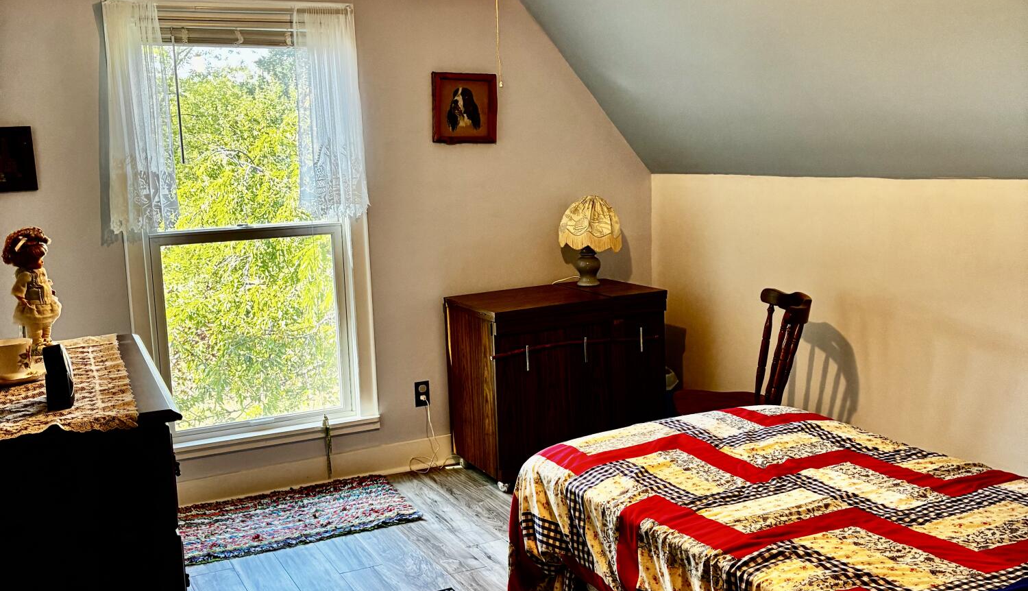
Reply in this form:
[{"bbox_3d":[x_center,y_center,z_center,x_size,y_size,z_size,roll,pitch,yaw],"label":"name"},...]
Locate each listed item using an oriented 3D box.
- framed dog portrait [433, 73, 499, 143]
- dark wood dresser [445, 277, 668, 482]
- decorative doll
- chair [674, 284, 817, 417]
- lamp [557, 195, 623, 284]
[{"bbox_3d":[-0.213,-0.834,4.600,0.312,0.312,0.025,-6,10,-25],"label":"framed dog portrait"},{"bbox_3d":[0.202,0.376,4.632,0.866,0.770,0.471,-6,10,-28],"label":"dark wood dresser"},{"bbox_3d":[-0.988,-0.011,2.114,0.112,0.261,0.110,-3,9,-9],"label":"decorative doll"},{"bbox_3d":[0.825,0.428,3.879,0.670,0.860,0.460,-4,9,-15],"label":"chair"},{"bbox_3d":[0.354,-0.257,4.782,0.295,0.419,0.295,-2,9,0],"label":"lamp"}]

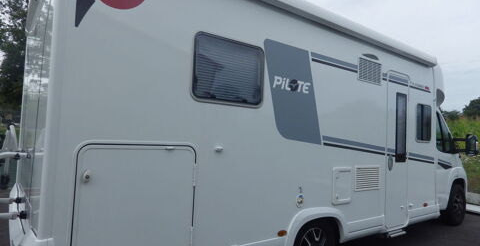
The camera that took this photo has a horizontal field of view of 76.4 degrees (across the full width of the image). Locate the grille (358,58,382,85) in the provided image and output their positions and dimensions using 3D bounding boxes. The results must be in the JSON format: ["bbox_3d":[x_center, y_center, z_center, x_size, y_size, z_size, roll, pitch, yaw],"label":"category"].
[{"bbox_3d":[1.558,-0.608,3.615,0.520,0.285,0.035,5,-4,-36],"label":"grille"}]

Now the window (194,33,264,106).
[{"bbox_3d":[-0.063,-0.403,2.438,0.685,0.530,0.040,5,-4,-36],"label":"window"}]

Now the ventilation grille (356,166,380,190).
[{"bbox_3d":[1.497,0.643,3.546,0.525,0.285,0.035,5,-4,-36],"label":"ventilation grille"}]

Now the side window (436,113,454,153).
[{"bbox_3d":[3.442,0.164,5.143,0.850,0.700,0.070,5,-4,-36],"label":"side window"}]

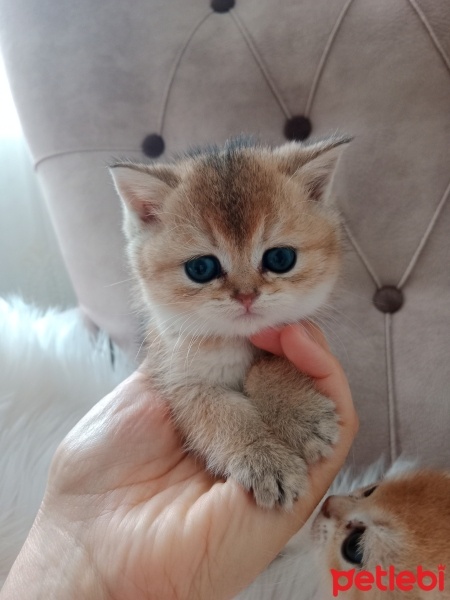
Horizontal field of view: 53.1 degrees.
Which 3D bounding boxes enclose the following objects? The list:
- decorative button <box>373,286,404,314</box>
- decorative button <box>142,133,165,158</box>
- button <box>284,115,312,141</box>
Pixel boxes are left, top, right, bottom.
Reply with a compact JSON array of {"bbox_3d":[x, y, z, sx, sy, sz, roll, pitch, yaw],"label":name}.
[{"bbox_3d":[0.135,0.000,0.372,0.025,0.025,0.011,1,-8,21],"label":"decorative button"},{"bbox_3d":[-0.071,-0.153,0.450,0.025,0.025,0.011,1,-8,21],"label":"decorative button"},{"bbox_3d":[0.065,-0.152,0.400,0.025,0.025,0.011,1,-8,21],"label":"button"}]

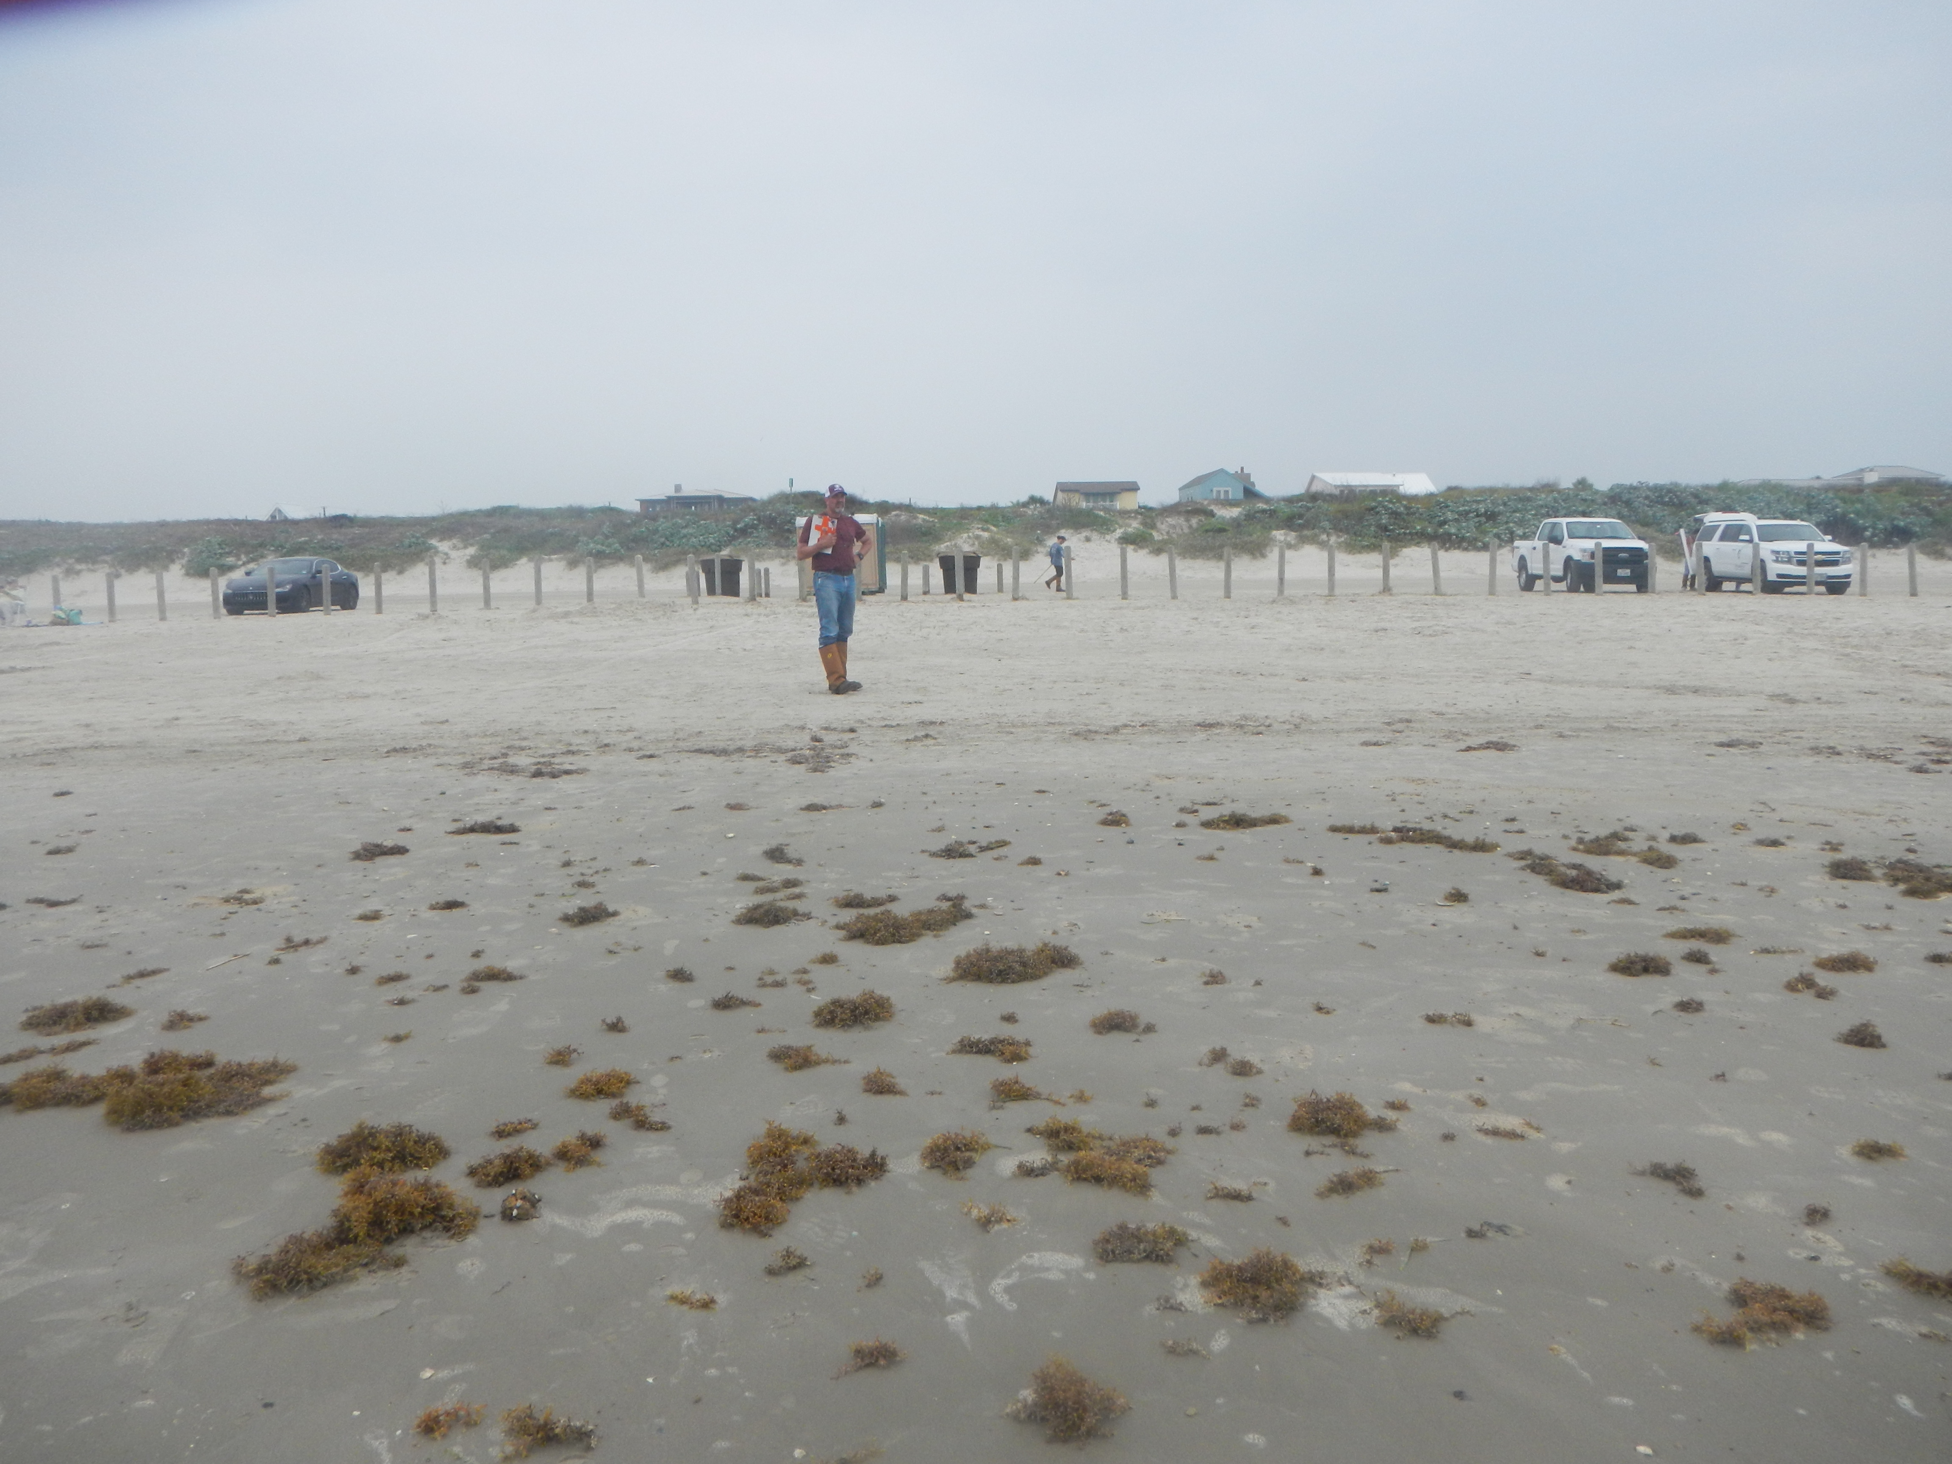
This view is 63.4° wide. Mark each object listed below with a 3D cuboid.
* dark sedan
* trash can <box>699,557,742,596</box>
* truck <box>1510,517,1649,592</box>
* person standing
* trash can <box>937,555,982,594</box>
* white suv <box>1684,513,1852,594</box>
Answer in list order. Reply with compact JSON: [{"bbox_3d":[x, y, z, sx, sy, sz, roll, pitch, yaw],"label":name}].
[{"bbox_3d":[-18.497,-3.974,42.855,1.960,1.460,4.950,0,6,1],"label":"dark sedan"},{"bbox_3d":[-7.194,-4.435,44.737,1.170,1.150,1.100,0,6,0],"label":"trash can"},{"bbox_3d":[16.286,-4.726,42.415,2.060,1.950,5.850,0,6,1],"label":"truck"},{"bbox_3d":[-1.213,-1.253,13.802,0.550,1.800,0.420,-3,7,-25],"label":"person standing"},{"bbox_3d":[-0.490,-4.514,44.937,1.170,1.150,1.100,0,6,0],"label":"trash can"},{"bbox_3d":[21.373,-4.736,42.496,2.060,1.970,5.250,0,6,0],"label":"white suv"}]

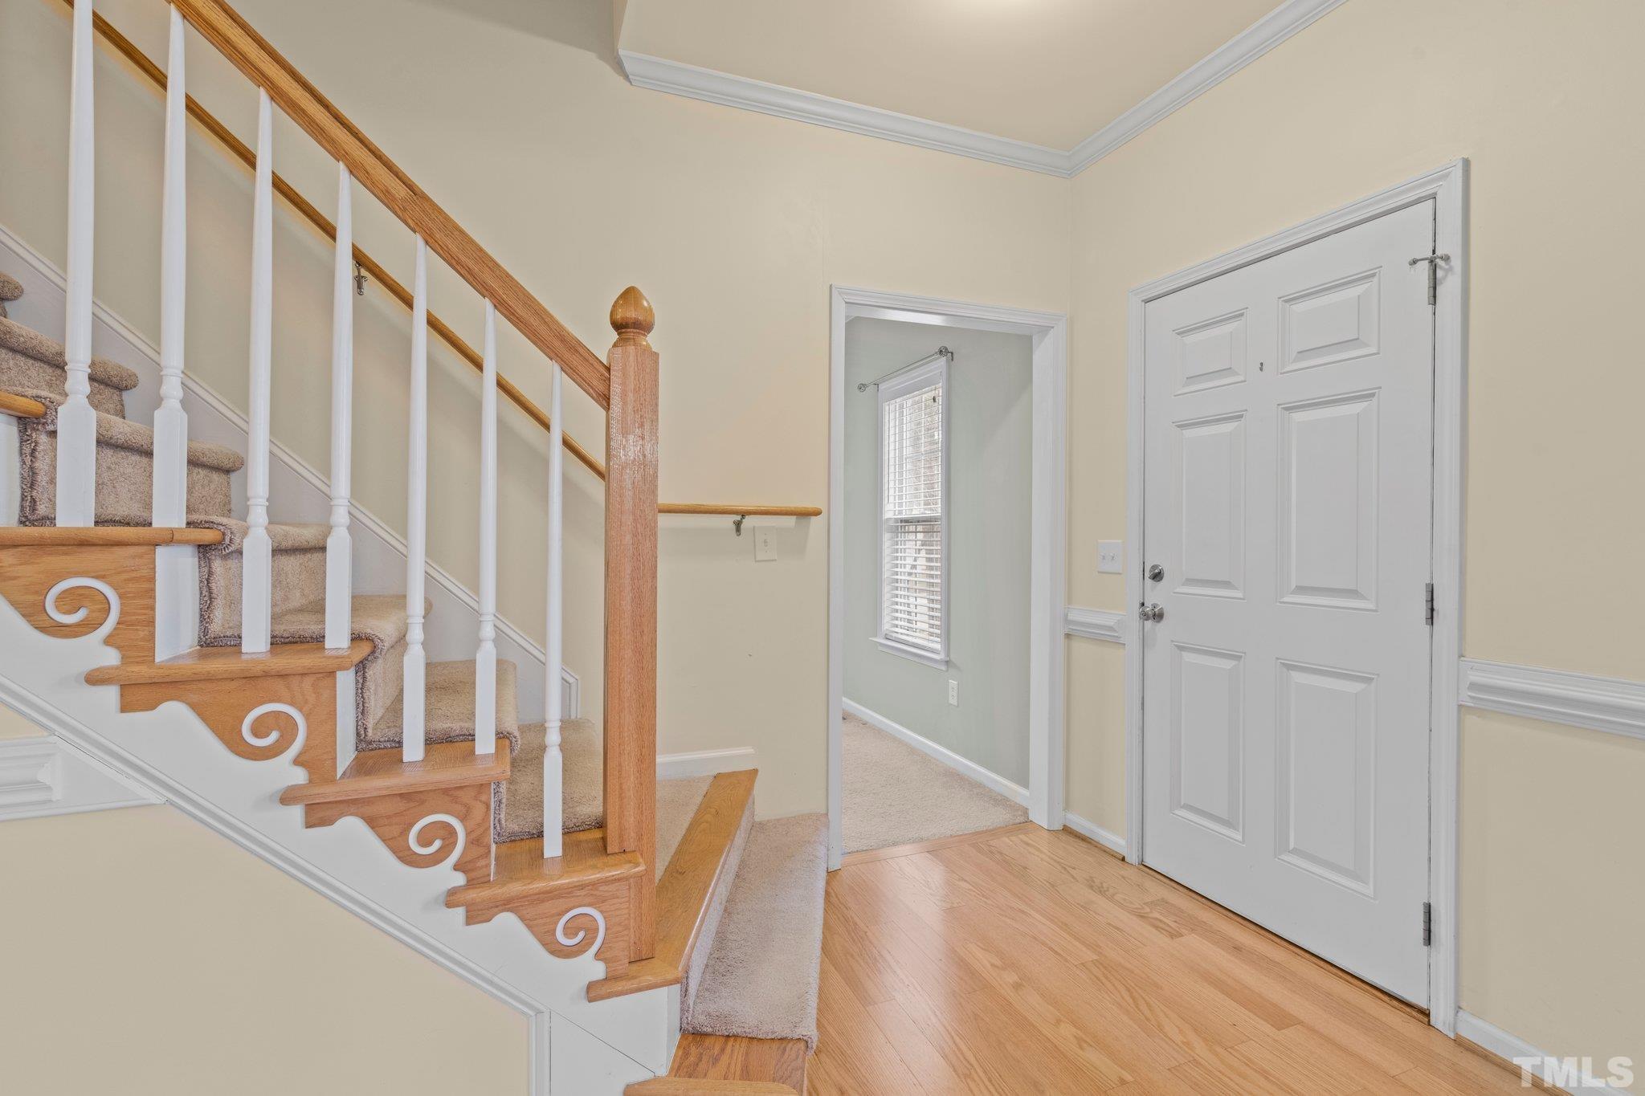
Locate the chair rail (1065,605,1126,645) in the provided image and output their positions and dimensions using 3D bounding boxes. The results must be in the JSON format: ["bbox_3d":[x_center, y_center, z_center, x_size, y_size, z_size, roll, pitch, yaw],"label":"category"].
[{"bbox_3d":[1.063,0.301,2.673,0.035,0.113,0.305,0,1,-24],"label":"chair rail"}]

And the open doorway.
[{"bbox_3d":[0.493,0.111,2.700,1.030,2.115,0.125,0,1,-20],"label":"open doorway"}]

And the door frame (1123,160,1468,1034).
[{"bbox_3d":[1.377,0.122,2.103,0.120,2.105,0.975,0,1,-24],"label":"door frame"}]

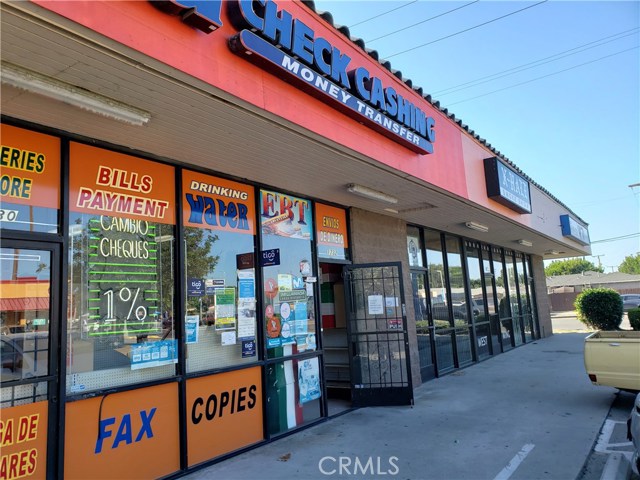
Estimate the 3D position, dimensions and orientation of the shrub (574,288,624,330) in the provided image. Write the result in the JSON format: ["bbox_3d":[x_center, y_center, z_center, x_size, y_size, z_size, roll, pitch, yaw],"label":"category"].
[{"bbox_3d":[10.718,2.694,18.500,1.820,1.680,1.820,-9,-10,35],"label":"shrub"}]

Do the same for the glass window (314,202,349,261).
[{"bbox_3d":[0.177,-0.104,7.224,0.080,0.799,0.897,-9,-10,35],"label":"glass window"}]

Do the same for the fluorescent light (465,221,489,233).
[{"bbox_3d":[3.347,-0.254,10.227,0.139,0.094,1.221,-9,-10,35],"label":"fluorescent light"}]

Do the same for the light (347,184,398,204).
[{"bbox_3d":[0.775,-0.617,6.766,0.139,0.084,1.240,-9,-10,35],"label":"light"}]

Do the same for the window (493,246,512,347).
[{"bbox_3d":[5.373,1.710,14.240,0.080,2.948,1.209,-9,-10,35],"label":"window"}]

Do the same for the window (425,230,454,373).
[{"bbox_3d":[2.535,1.282,10.276,0.080,2.925,1.092,-9,-10,35],"label":"window"}]

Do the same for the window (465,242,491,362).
[{"bbox_3d":[4.029,1.524,12.358,0.080,2.925,1.209,-9,-10,35],"label":"window"}]

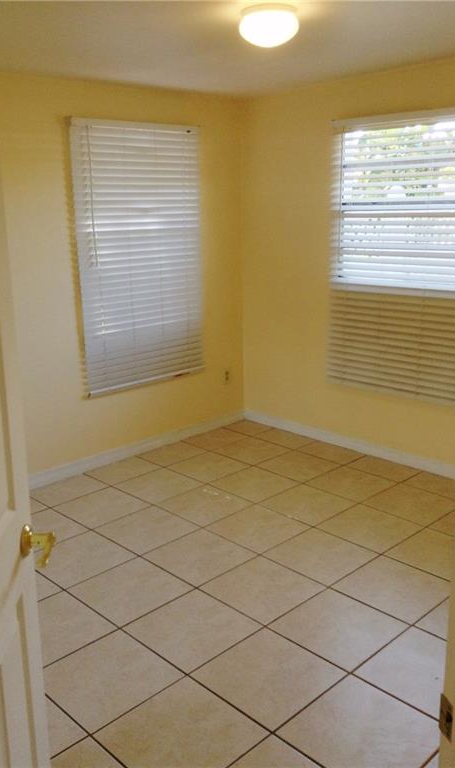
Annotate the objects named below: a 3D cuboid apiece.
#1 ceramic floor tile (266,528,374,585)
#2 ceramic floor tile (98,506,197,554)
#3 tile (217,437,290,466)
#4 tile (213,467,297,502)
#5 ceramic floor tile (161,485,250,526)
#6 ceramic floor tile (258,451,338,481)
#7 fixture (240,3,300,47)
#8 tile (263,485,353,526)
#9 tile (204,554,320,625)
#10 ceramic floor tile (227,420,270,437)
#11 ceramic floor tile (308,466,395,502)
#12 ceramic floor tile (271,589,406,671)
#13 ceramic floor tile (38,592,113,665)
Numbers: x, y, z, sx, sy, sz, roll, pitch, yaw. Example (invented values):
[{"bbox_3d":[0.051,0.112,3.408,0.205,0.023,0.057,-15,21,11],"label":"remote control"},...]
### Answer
[{"bbox_3d":[0.443,0.816,3.455,0.402,0.010,0.402,-15,21,-42],"label":"ceramic floor tile"},{"bbox_3d":[-0.417,0.755,3.753,0.403,0.010,0.403,-15,21,-42],"label":"ceramic floor tile"},{"bbox_3d":[0.167,0.446,4.848,0.402,0.010,0.402,-15,21,-42],"label":"tile"},{"bbox_3d":[0.162,0.595,4.292,0.402,0.010,0.402,-15,21,-42],"label":"tile"},{"bbox_3d":[-0.127,0.675,4.027,0.403,0.010,0.403,-15,21,-42],"label":"ceramic floor tile"},{"bbox_3d":[0.452,0.517,4.566,0.402,0.010,0.402,-15,21,-42],"label":"ceramic floor tile"},{"bbox_3d":[0.145,-1.255,2.573,0.207,0.113,0.207,-1,15,0],"label":"fixture"},{"bbox_3d":[0.449,0.667,4.019,0.403,0.010,0.403,-15,21,-42],"label":"tile"},{"bbox_3d":[0.157,0.910,3.241,0.407,0.010,0.407,-15,21,-42],"label":"tile"},{"bbox_3d":[0.149,0.321,5.313,0.239,0.010,0.300,-15,21,-42],"label":"ceramic floor tile"},{"bbox_3d":[0.738,0.596,4.350,0.407,0.010,0.407,-15,21,-42],"label":"ceramic floor tile"},{"bbox_3d":[0.449,0.983,2.951,0.407,0.010,0.407,-15,21,-42],"label":"ceramic floor tile"},{"bbox_3d":[-0.727,1.001,2.971,0.407,0.010,0.407,-15,21,-42],"label":"ceramic floor tile"}]

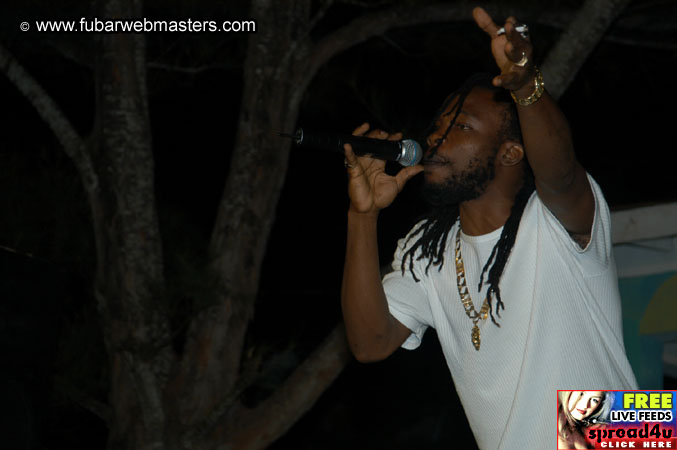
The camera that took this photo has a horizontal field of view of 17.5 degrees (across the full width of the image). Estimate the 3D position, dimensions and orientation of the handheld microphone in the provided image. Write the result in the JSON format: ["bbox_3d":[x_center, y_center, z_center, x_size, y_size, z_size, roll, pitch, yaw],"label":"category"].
[{"bbox_3d":[0.024,-0.149,4.070,0.270,0.052,0.052,9,-3,-18],"label":"handheld microphone"}]

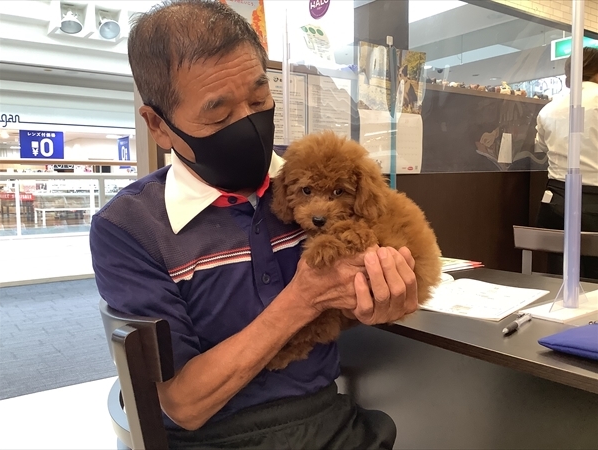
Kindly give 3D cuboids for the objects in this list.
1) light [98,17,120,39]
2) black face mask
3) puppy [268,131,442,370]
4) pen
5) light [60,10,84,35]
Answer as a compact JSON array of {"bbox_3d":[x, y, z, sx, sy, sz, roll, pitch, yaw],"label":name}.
[{"bbox_3d":[-2.730,-2.830,7.700,0.290,0.280,0.280,-3,5,-27],"label":"light"},{"bbox_3d":[-0.092,-0.107,0.729,0.138,0.110,0.115,-28,39,-36],"label":"black face mask"},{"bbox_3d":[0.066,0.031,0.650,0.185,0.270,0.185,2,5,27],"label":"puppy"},{"bbox_3d":[0.359,0.161,0.880,0.016,0.014,0.140,3,6,40],"label":"pen"},{"bbox_3d":[-3.112,-2.770,7.350,0.300,0.290,0.280,-3,5,-27],"label":"light"}]

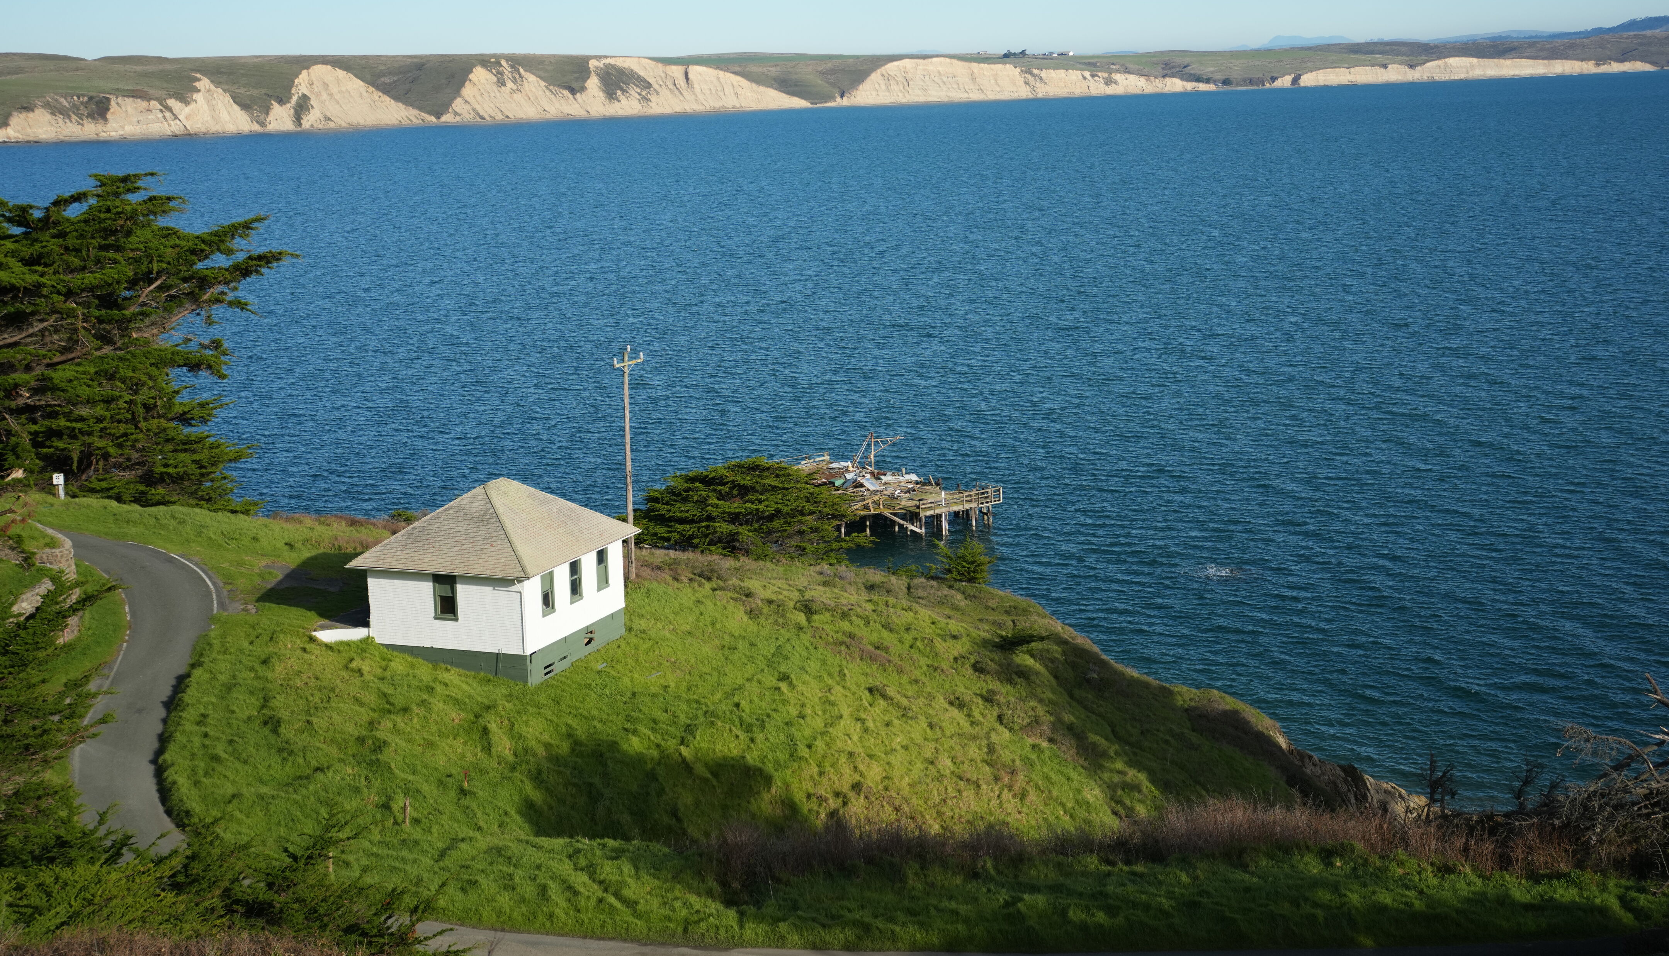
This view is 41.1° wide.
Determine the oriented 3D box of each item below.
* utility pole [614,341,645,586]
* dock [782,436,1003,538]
[{"bbox_3d":[-9.309,-0.614,100.993,0.350,10.865,2.300,7,13,34],"label":"utility pole"},{"bbox_3d":[1.370,0.803,239.590,17.452,7.000,32.684,-8,13,-35],"label":"dock"}]

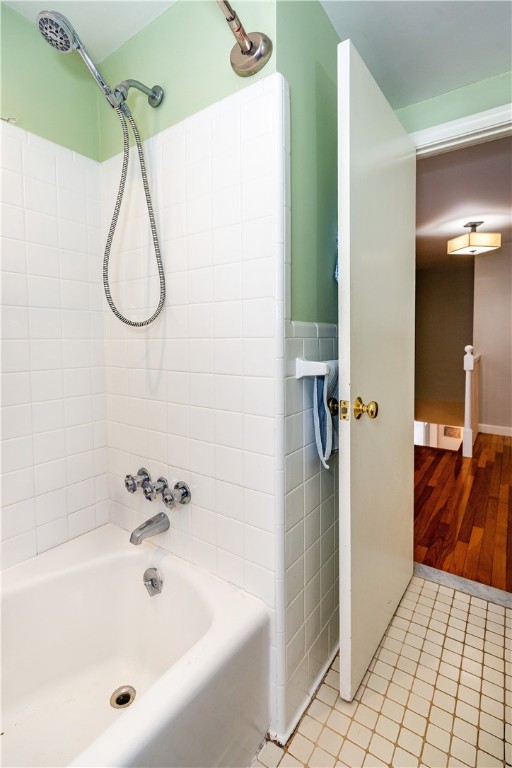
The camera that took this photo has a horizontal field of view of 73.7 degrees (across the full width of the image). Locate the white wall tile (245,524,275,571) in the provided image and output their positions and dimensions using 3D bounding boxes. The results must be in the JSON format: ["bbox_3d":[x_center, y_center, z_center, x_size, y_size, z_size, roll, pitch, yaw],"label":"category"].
[{"bbox_3d":[0.010,0.480,1.005,0.107,0.107,0.009,3,5,34],"label":"white wall tile"}]

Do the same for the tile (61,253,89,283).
[{"bbox_3d":[-0.683,-0.442,1.285,0.009,0.107,0.107,3,5,34],"label":"tile"}]

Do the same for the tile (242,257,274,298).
[{"bbox_3d":[0.010,-0.292,0.949,0.108,0.108,0.010,4,6,35],"label":"tile"}]

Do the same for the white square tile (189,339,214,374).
[{"bbox_3d":[-0.171,-0.091,1.092,0.108,0.108,0.009,4,6,34],"label":"white square tile"}]

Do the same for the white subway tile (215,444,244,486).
[{"bbox_3d":[-0.078,0.245,1.043,0.108,0.108,0.009,4,6,34],"label":"white subway tile"}]

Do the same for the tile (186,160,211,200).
[{"bbox_3d":[-0.170,-0.629,1.049,0.108,0.108,0.010,4,6,35],"label":"tile"}]

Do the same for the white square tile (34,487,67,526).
[{"bbox_3d":[-0.755,0.445,1.257,0.010,0.108,0.108,4,6,35],"label":"white square tile"}]

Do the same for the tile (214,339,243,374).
[{"bbox_3d":[-0.080,-0.083,1.029,0.108,0.108,0.009,4,6,34],"label":"tile"}]

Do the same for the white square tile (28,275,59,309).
[{"bbox_3d":[-0.745,-0.321,1.196,0.010,0.108,0.108,4,6,35],"label":"white square tile"}]

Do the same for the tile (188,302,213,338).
[{"bbox_3d":[-0.171,-0.201,1.087,0.108,0.108,0.009,4,6,34],"label":"tile"}]

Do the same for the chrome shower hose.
[{"bbox_3d":[-0.392,-0.529,1.097,0.100,0.670,0.200,3,5,34],"label":"chrome shower hose"}]

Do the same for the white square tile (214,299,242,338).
[{"bbox_3d":[-0.084,-0.193,1.030,0.107,0.107,0.009,3,5,34],"label":"white square tile"}]

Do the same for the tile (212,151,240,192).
[{"bbox_3d":[-0.085,-0.627,1.000,0.107,0.107,0.009,3,5,34],"label":"tile"}]

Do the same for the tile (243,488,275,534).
[{"bbox_3d":[0.013,0.361,0.982,0.108,0.108,0.009,3,5,34],"label":"tile"}]

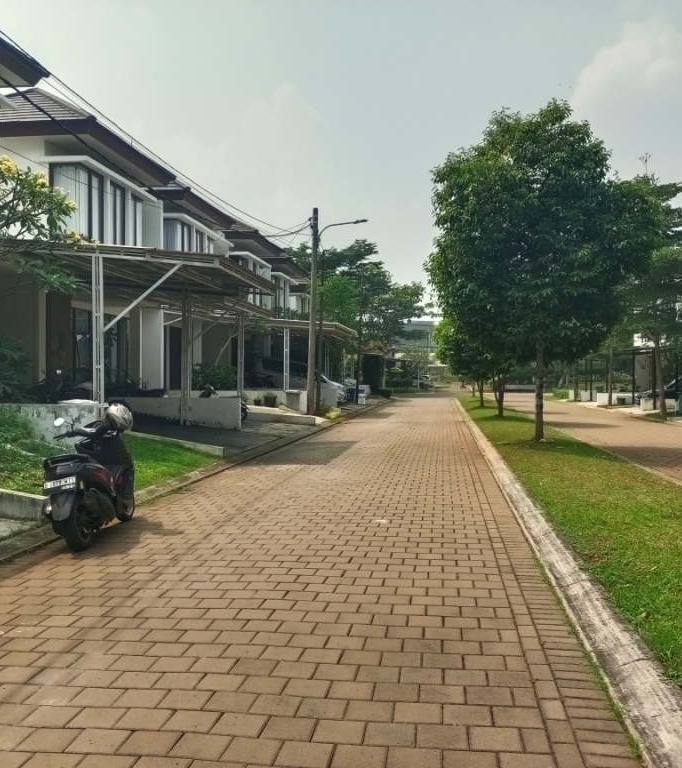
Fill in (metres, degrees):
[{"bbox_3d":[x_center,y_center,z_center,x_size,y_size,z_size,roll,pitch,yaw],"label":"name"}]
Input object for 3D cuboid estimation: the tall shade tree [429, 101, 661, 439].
[{"bbox_3d":[4.700,-2.630,17.000,5.300,7.750,5.200,0,0,8],"label":"tall shade tree"}]

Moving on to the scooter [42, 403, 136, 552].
[{"bbox_3d":[-2.260,0.850,6.900,0.720,1.140,1.870,0,0,3],"label":"scooter"}]

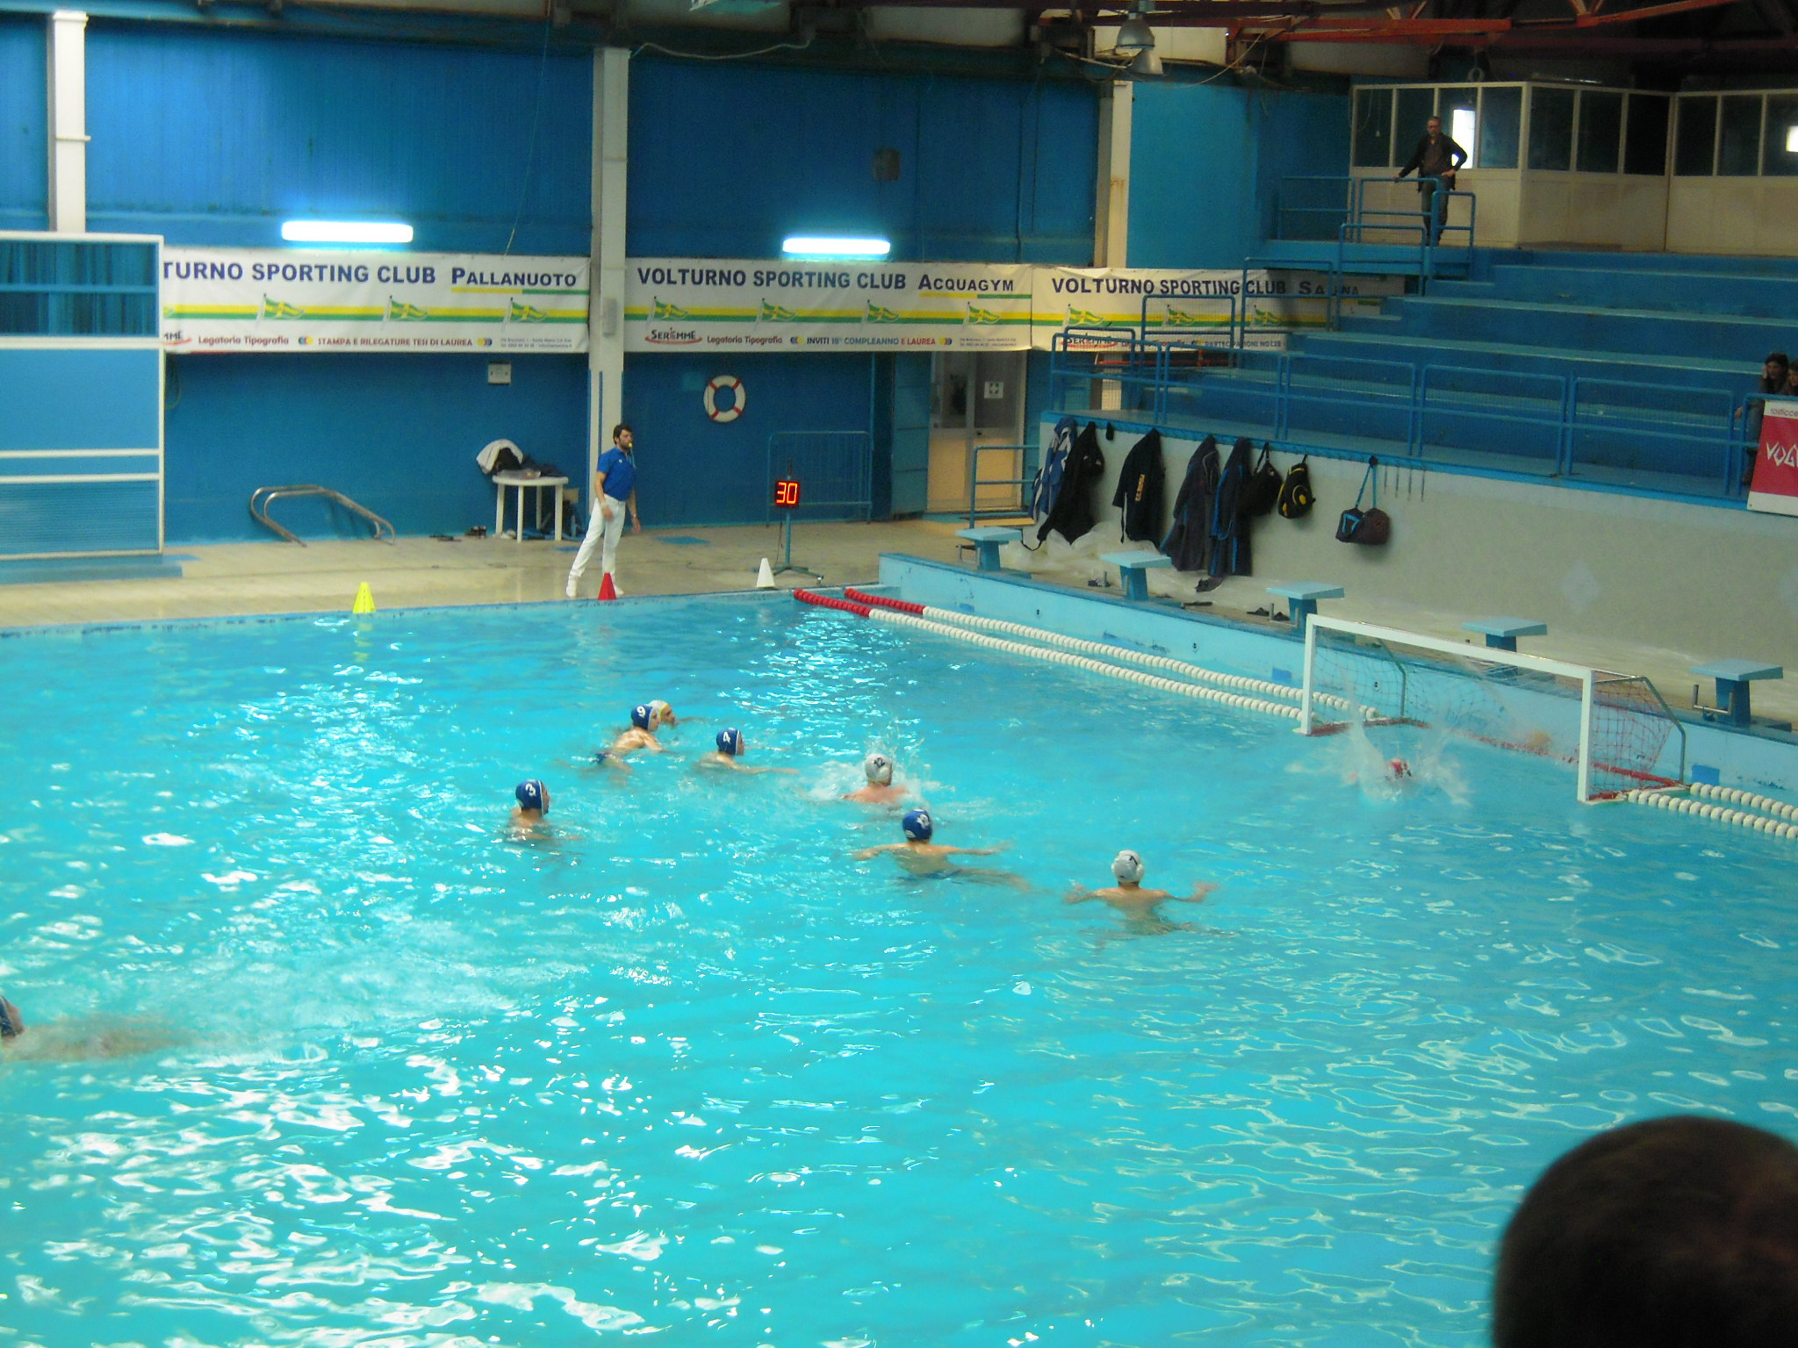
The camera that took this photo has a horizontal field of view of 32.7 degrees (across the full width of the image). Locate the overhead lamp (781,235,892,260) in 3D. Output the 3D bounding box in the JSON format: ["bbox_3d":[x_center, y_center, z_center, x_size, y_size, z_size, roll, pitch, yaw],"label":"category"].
[{"bbox_3d":[-0.792,-5.413,38.846,1.550,0.190,0.140,-4,10,-32],"label":"overhead lamp"}]

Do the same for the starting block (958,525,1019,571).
[{"bbox_3d":[0.933,-1.260,31.427,0.485,0.440,0.475,-4,10,-33],"label":"starting block"}]

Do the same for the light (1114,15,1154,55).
[{"bbox_3d":[2.634,-7.140,34.200,0.440,0.410,0.440,2,9,0],"label":"light"}]

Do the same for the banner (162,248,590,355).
[{"bbox_3d":[-6.270,-4.267,35.255,6.110,1.160,0.040,-4,10,-32],"label":"banner"}]

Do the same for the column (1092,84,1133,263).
[{"bbox_3d":[2.823,-5.001,40.935,0.310,5.742,0.300,-4,10,-32],"label":"column"}]

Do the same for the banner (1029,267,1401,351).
[{"bbox_3d":[4.410,-4.949,41.836,6.380,1.120,0.050,-4,10,-33],"label":"banner"}]

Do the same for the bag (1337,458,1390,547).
[{"bbox_3d":[4.505,-1.684,29.700,0.300,0.829,0.393,-4,10,-32],"label":"bag"}]

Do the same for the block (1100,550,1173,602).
[{"bbox_3d":[2.293,-0.938,29.623,0.479,0.401,0.501,-4,10,-32],"label":"block"}]

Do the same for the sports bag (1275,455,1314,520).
[{"bbox_3d":[3.868,-1.826,29.926,0.200,0.587,0.290,-4,10,-32],"label":"sports bag"}]

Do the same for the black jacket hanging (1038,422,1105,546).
[{"bbox_3d":[1.929,-2.123,33.933,0.300,1.300,0.650,-4,10,-33],"label":"black jacket hanging"}]

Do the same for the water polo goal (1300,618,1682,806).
[{"bbox_3d":[4.525,0.206,23.442,1.030,0.980,3.150,-4,10,-32],"label":"water polo goal"}]

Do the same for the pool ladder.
[{"bbox_3d":[-6.584,-1.806,35.080,1.526,0.680,0.641,-4,10,-32],"label":"pool ladder"}]

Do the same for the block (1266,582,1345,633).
[{"bbox_3d":[3.625,-0.563,27.311,0.485,0.440,0.475,-4,10,-33],"label":"block"}]

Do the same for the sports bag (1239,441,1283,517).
[{"bbox_3d":[3.664,-1.973,31.053,0.250,0.733,0.358,-4,10,-32],"label":"sports bag"}]

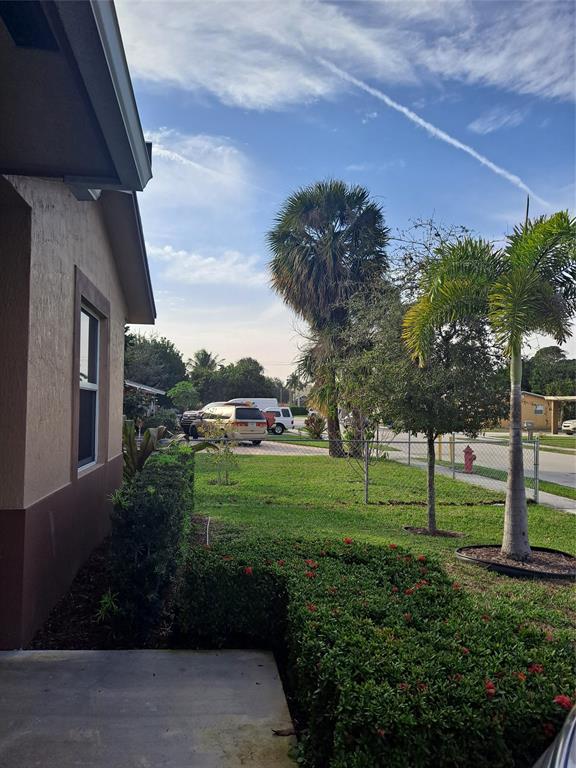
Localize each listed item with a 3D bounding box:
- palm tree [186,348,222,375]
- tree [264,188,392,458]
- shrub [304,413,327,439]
[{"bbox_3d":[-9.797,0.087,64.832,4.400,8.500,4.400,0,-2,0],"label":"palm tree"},{"bbox_3d":[1.453,-2.332,19.900,4.200,9.900,4.200,0,-2,0],"label":"tree"},{"bbox_3d":[1.512,2.282,30.500,1.200,1.420,1.200,0,-2,0],"label":"shrub"}]

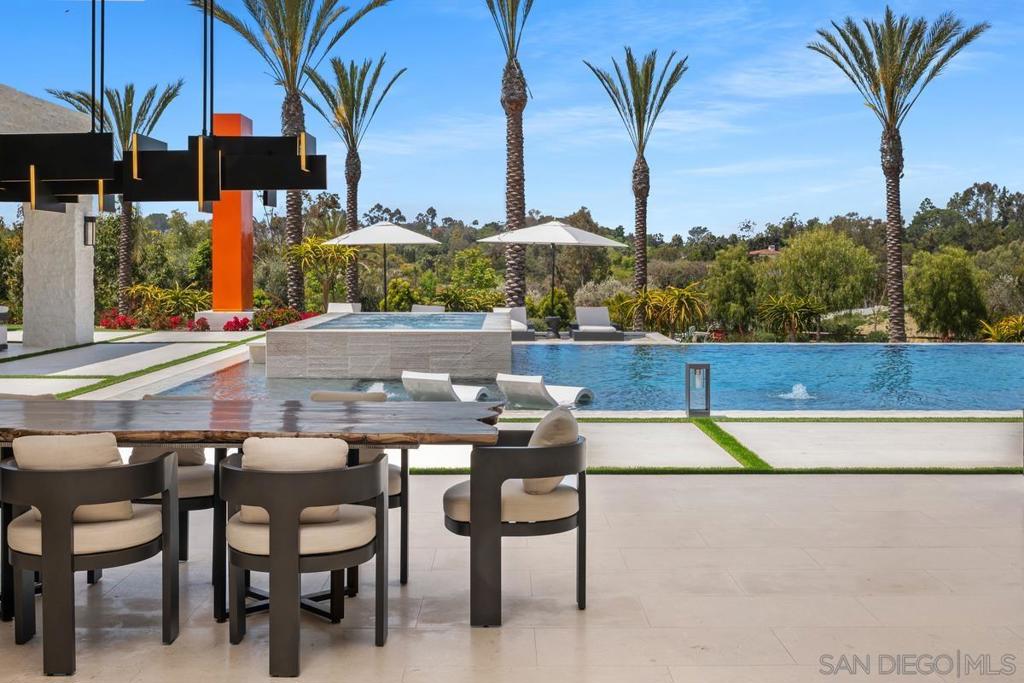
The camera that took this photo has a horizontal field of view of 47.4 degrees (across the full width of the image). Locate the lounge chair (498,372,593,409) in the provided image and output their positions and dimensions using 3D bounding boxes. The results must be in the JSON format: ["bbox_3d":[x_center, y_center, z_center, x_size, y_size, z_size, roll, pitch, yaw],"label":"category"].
[{"bbox_3d":[0.431,0.620,13.190,0.600,0.600,1.500,2,4,27],"label":"lounge chair"}]

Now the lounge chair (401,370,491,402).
[{"bbox_3d":[-0.673,0.601,13.472,0.600,0.600,1.500,1,4,21],"label":"lounge chair"}]

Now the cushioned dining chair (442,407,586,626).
[{"bbox_3d":[0.013,0.704,4.956,0.605,0.845,0.605,0,4,0],"label":"cushioned dining chair"}]

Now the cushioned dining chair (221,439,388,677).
[{"bbox_3d":[-0.775,0.750,4.396,0.605,0.830,0.605,0,4,3],"label":"cushioned dining chair"}]

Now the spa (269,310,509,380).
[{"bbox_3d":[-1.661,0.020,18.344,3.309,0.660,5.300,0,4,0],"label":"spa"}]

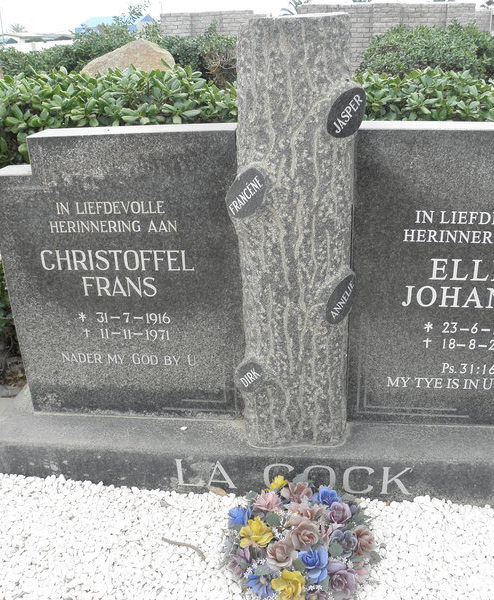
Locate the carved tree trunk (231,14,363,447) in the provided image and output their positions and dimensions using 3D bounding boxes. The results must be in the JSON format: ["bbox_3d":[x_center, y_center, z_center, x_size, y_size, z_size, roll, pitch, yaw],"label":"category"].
[{"bbox_3d":[0.147,-0.151,1.728,0.335,1.200,0.270,1,22,8],"label":"carved tree trunk"}]

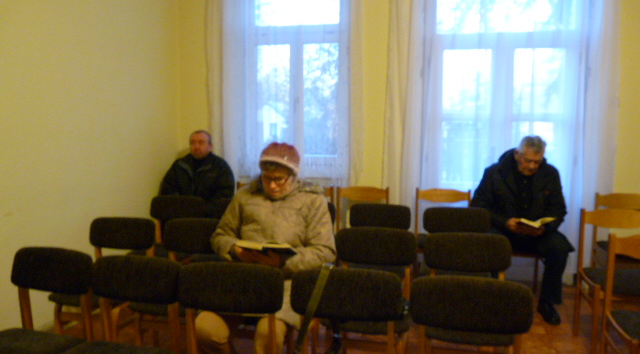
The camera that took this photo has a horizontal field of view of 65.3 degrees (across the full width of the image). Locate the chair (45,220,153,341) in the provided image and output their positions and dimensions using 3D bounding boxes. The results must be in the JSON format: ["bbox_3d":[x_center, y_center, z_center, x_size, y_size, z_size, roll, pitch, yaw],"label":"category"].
[{"bbox_3d":[-1.221,0.669,2.831,0.460,0.831,0.500,1,6,11],"label":"chair"}]

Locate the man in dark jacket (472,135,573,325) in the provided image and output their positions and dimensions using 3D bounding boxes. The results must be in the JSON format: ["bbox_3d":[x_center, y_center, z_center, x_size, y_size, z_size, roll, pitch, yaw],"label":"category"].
[{"bbox_3d":[1.466,0.326,3.665,0.650,1.261,0.737,1,6,14],"label":"man in dark jacket"}]

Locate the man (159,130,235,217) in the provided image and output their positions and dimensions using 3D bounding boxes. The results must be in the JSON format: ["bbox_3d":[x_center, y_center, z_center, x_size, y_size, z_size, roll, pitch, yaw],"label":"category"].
[{"bbox_3d":[-1.149,0.265,4.362,0.630,1.344,0.800,1,6,11],"label":"man"}]

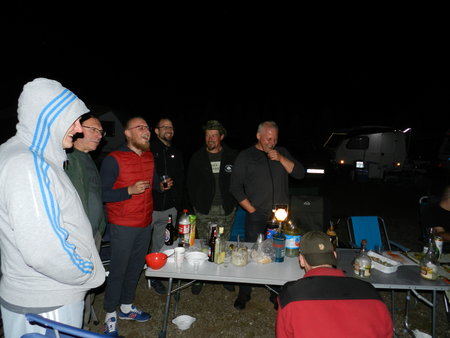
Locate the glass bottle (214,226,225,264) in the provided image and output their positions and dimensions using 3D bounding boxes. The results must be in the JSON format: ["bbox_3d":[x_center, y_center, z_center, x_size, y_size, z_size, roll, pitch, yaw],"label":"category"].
[{"bbox_3d":[-0.035,0.575,2.261,0.079,0.266,0.079,0,5,0],"label":"glass bottle"}]

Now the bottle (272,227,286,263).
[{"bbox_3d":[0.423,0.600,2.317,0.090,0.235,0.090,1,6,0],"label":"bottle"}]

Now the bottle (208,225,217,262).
[{"bbox_3d":[-0.098,0.575,2.284,0.064,0.265,0.064,1,6,0],"label":"bottle"}]

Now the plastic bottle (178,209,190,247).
[{"bbox_3d":[-0.349,0.510,2.576,0.098,0.318,0.098,1,6,0],"label":"plastic bottle"}]

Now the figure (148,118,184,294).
[{"bbox_3d":[-0.591,0.383,3.164,0.502,1.793,0.355,-2,5,-24],"label":"figure"}]

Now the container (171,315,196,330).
[{"bbox_3d":[-0.358,1.351,2.646,0.190,0.070,0.165,1,6,0],"label":"container"}]

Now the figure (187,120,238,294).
[{"bbox_3d":[-0.128,0.388,3.167,0.552,1.783,0.355,0,5,-3],"label":"figure"}]

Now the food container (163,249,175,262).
[{"bbox_3d":[-0.409,0.677,2.310,0.172,0.054,0.172,0,5,0],"label":"food container"}]

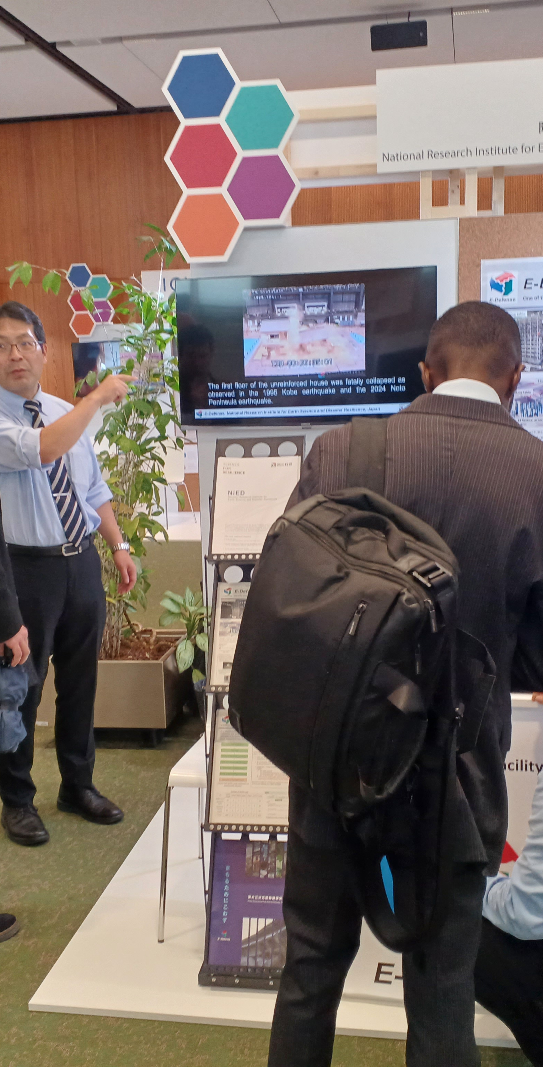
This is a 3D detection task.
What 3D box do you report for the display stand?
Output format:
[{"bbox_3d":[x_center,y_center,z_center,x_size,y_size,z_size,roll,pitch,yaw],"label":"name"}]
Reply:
[{"bbox_3d":[-0.038,0.427,2.755,0.260,1.300,0.380,0,9,13],"label":"display stand"}]

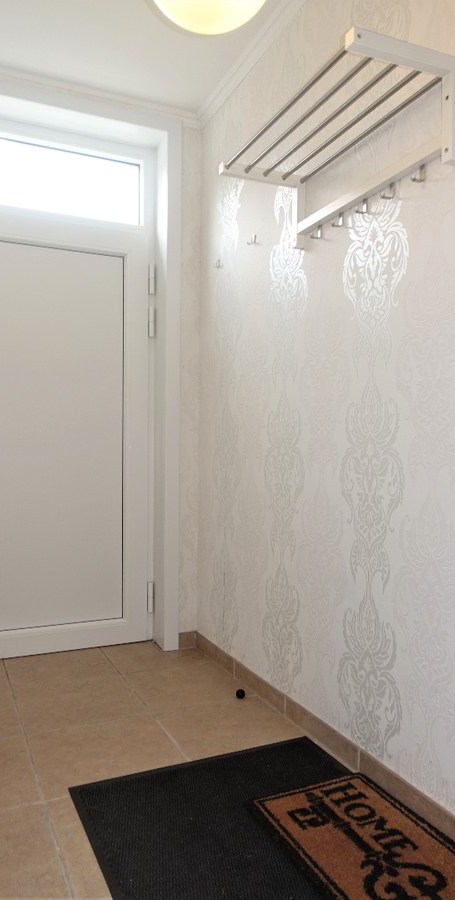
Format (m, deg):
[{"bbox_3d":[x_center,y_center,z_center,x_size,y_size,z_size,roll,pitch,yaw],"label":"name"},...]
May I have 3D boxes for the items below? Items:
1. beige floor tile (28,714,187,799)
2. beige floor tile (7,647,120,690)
[{"bbox_3d":[-0.409,1.013,2.006,0.457,0.010,0.427,0,0,-24],"label":"beige floor tile"},{"bbox_3d":[-0.777,1.011,2.784,0.457,0.010,0.426,0,0,-24],"label":"beige floor tile"}]

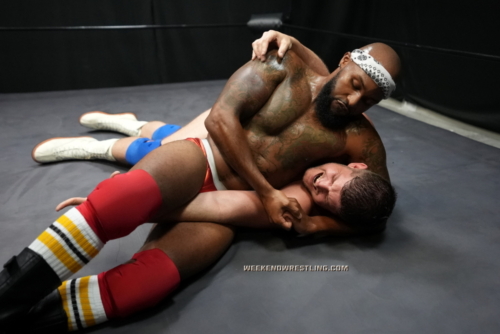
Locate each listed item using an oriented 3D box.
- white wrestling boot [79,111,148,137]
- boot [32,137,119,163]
[{"bbox_3d":[-0.673,-0.210,2.400,0.320,0.105,0.180,-6,29,13],"label":"white wrestling boot"},{"bbox_3d":[-0.735,-0.074,2.060,0.330,0.105,0.180,-9,26,15],"label":"boot"}]

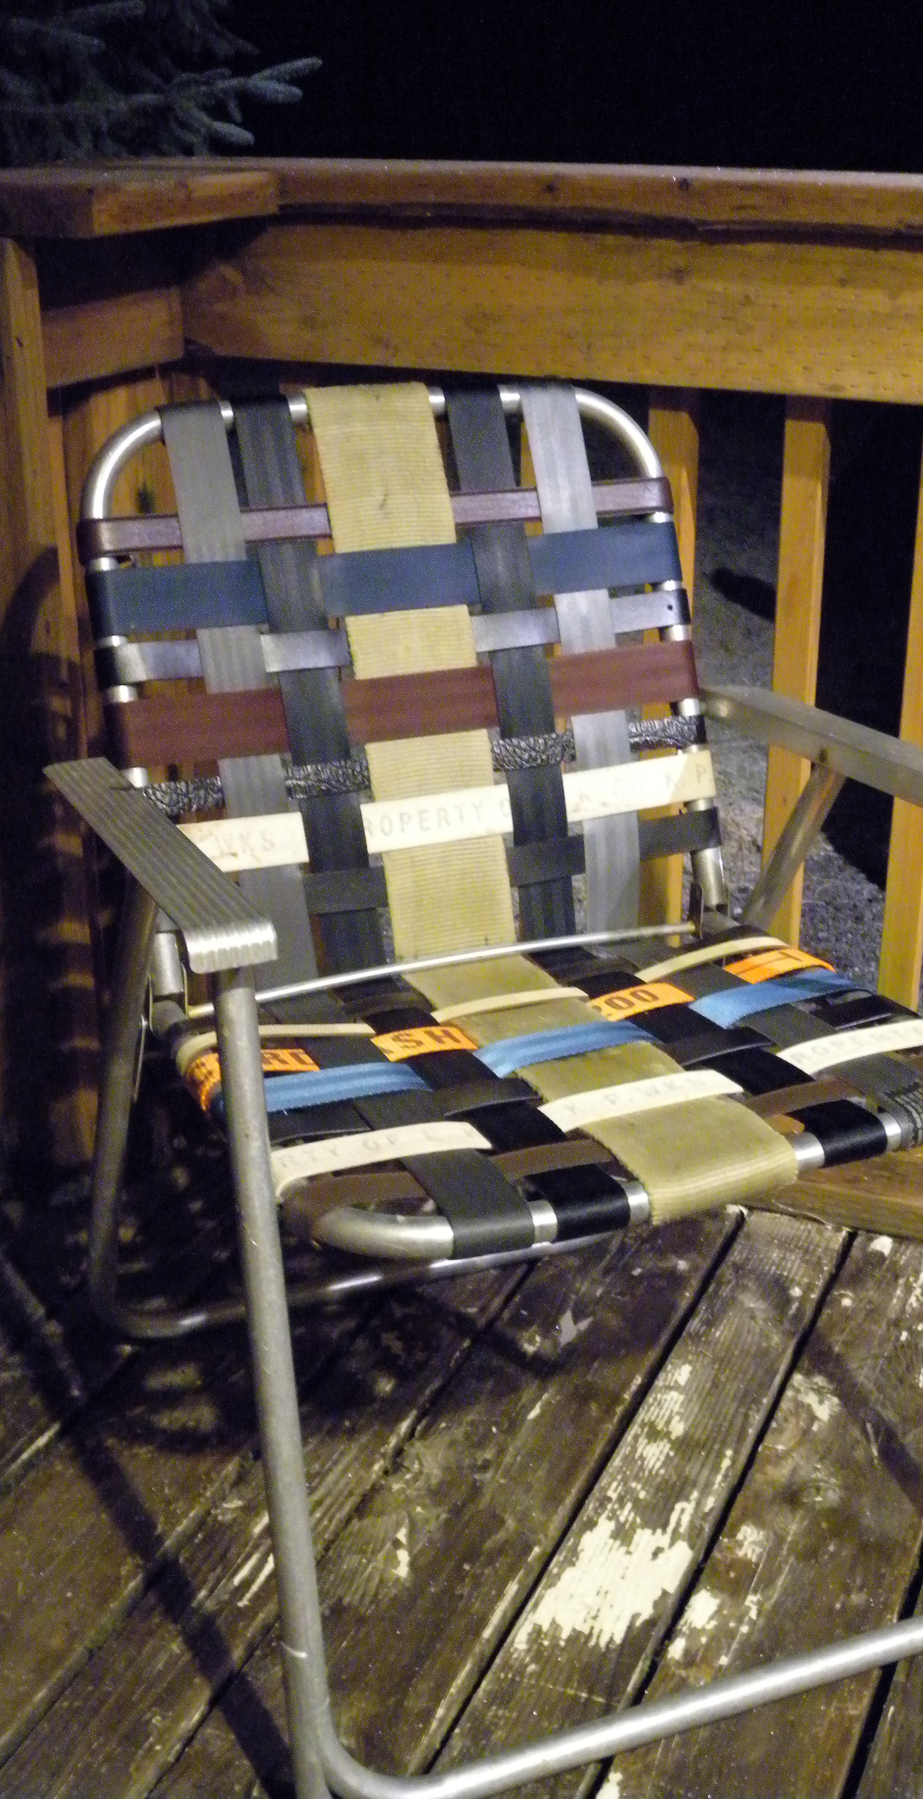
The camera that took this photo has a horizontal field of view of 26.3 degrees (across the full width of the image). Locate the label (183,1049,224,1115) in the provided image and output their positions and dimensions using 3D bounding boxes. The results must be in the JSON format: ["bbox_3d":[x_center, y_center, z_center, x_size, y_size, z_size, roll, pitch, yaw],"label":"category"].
[{"bbox_3d":[-0.164,0.120,1.280,0.018,0.037,0.043,36,1,-27],"label":"label"}]

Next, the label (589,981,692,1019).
[{"bbox_3d":[0.125,0.067,1.378,0.072,0.010,0.041,-8,19,-19],"label":"label"}]

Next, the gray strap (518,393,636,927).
[{"bbox_3d":[0.097,-0.191,1.536,0.049,0.421,0.020,-8,2,-19],"label":"gray strap"}]

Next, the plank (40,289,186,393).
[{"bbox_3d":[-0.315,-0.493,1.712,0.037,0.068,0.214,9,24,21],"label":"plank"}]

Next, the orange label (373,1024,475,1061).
[{"bbox_3d":[-0.023,0.092,1.313,0.069,0.010,0.041,-8,19,-19],"label":"orange label"}]

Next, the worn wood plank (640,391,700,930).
[{"bbox_3d":[0.190,-0.150,1.895,0.035,0.744,0.036,9,24,21],"label":"worn wood plank"}]

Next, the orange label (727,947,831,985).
[{"bbox_3d":[0.231,0.046,1.433,0.073,0.010,0.044,-8,19,-19],"label":"orange label"}]

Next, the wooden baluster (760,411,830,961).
[{"bbox_3d":[0.307,-0.131,1.849,0.035,0.744,0.036,9,24,21],"label":"wooden baluster"}]

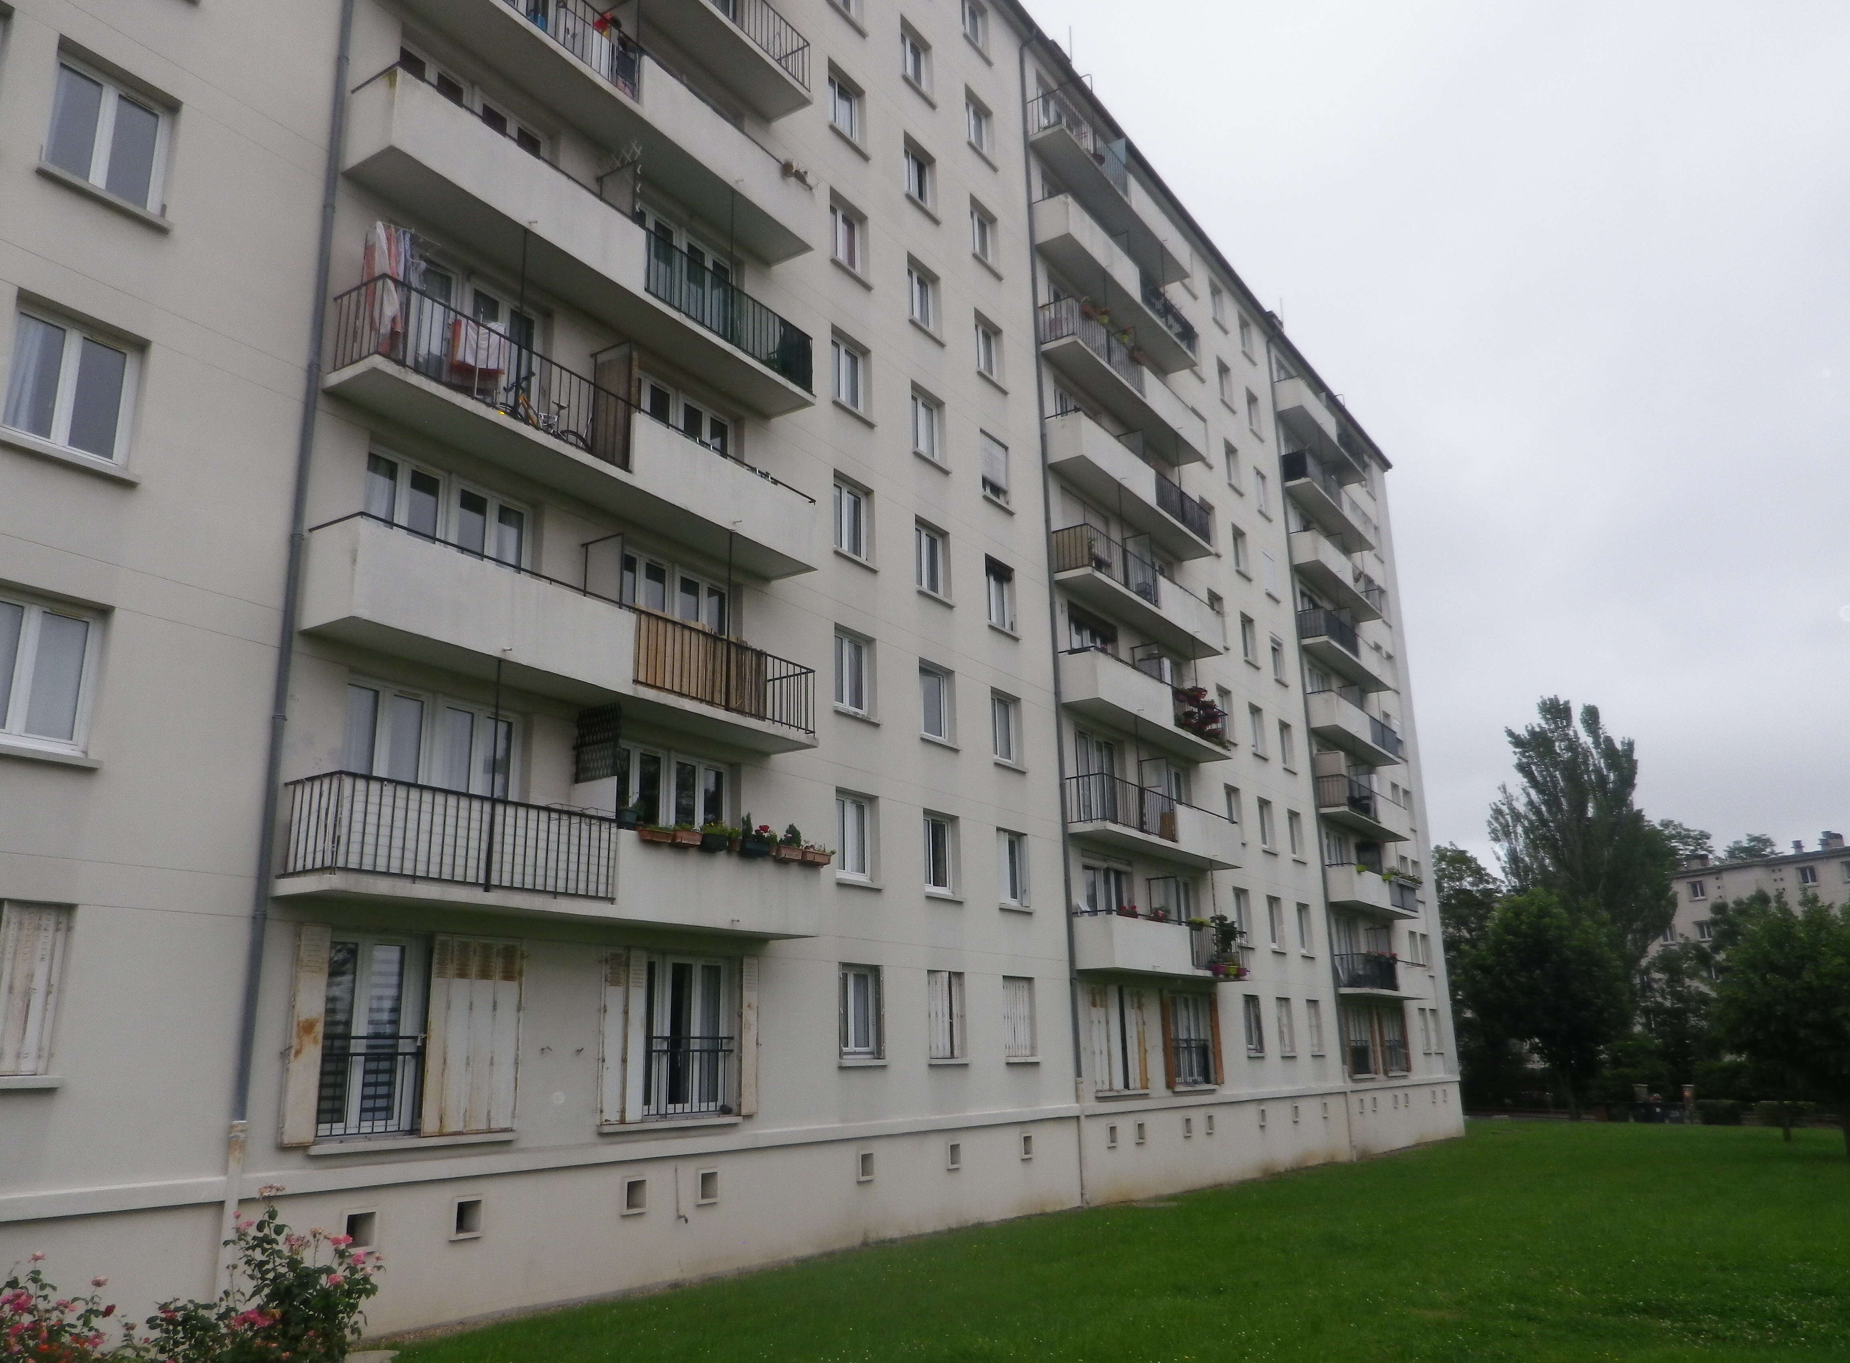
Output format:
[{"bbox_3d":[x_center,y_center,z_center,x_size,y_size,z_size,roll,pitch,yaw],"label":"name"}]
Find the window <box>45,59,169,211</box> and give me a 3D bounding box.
[{"bbox_3d":[-8.118,-5.404,13.235,0.142,1.395,1.183,-12,-19,32],"label":"window"}]

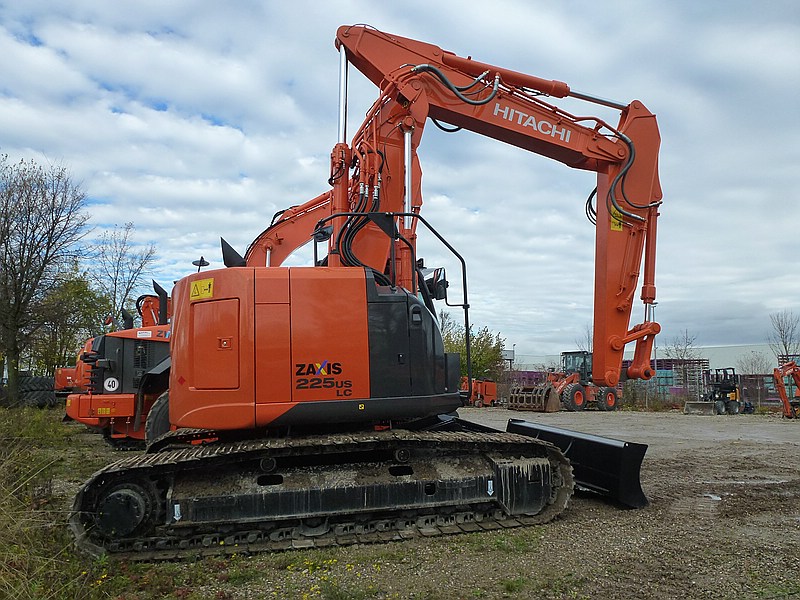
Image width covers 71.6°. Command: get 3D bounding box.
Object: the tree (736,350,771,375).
[{"bbox_3d":[29.315,6.261,46.000,2.400,4.100,2.400,-5,-9,33],"label":"tree"}]

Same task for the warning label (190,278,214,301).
[{"bbox_3d":[-1.879,-0.100,5.269,0.320,0.175,0.010,-7,-13,34],"label":"warning label"}]

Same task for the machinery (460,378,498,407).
[{"bbox_3d":[4.586,5.354,32.000,2.000,1.650,1.200,6,-10,-41],"label":"machinery"}]

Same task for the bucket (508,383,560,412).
[{"bbox_3d":[6.828,4.967,28.200,1.120,1.400,2.450,5,-9,-37],"label":"bucket"}]

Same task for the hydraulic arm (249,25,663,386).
[{"bbox_3d":[1.304,-1.117,7.202,4.530,4.600,0.900,-1,-8,-11],"label":"hydraulic arm"}]

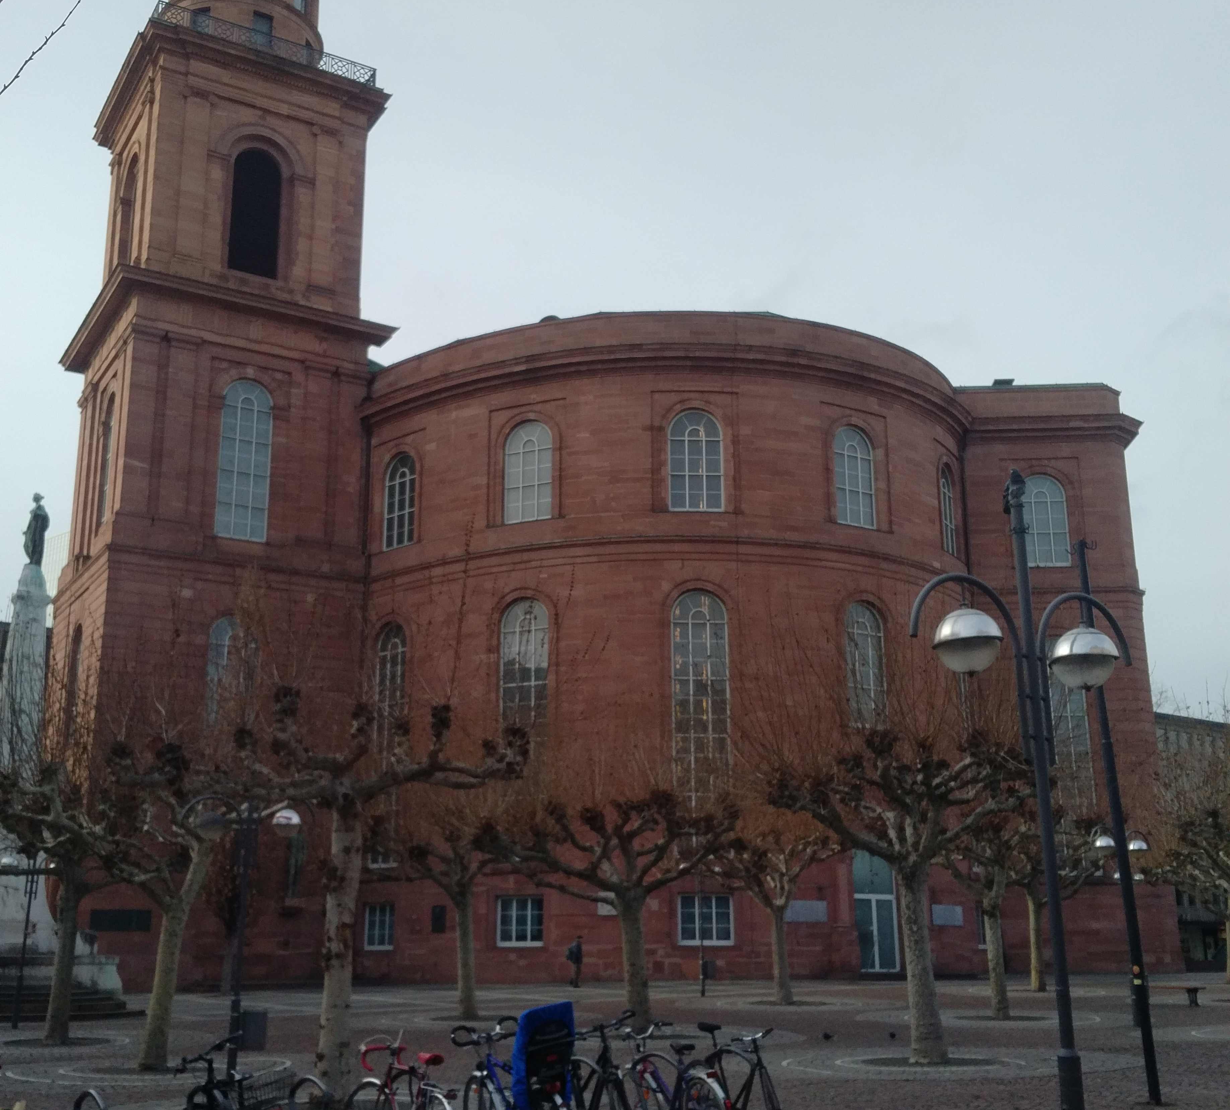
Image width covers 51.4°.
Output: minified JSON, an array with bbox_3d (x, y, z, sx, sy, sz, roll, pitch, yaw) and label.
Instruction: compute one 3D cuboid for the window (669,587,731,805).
[{"bbox_3d":[3.350,5.980,50.450,2.300,9.400,0.350,0,-14,-2],"label":"window"}]

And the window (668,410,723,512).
[{"bbox_3d":[3.310,-3.890,52.950,2.200,4.400,0.350,0,-14,-2],"label":"window"}]

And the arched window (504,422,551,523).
[{"bbox_3d":[-3.680,-3.490,54.060,2.250,4.450,0.350,-6,-15,20],"label":"arched window"}]

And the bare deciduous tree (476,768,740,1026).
[{"bbox_3d":[-0.160,7.600,28.500,5.700,5.500,5.200,-1,-14,0],"label":"bare deciduous tree"}]

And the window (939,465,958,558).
[{"bbox_3d":[15.600,-2.060,59.790,0.350,4.500,2.200,-9,-17,31],"label":"window"}]

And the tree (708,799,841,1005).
[{"bbox_3d":[4.640,9.930,36.900,4.000,5.600,3.900,-1,-14,0],"label":"tree"}]

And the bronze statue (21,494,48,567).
[{"bbox_3d":[-15.200,-0.600,33.500,0.680,2.000,0.720,8,-17,-32],"label":"bronze statue"}]

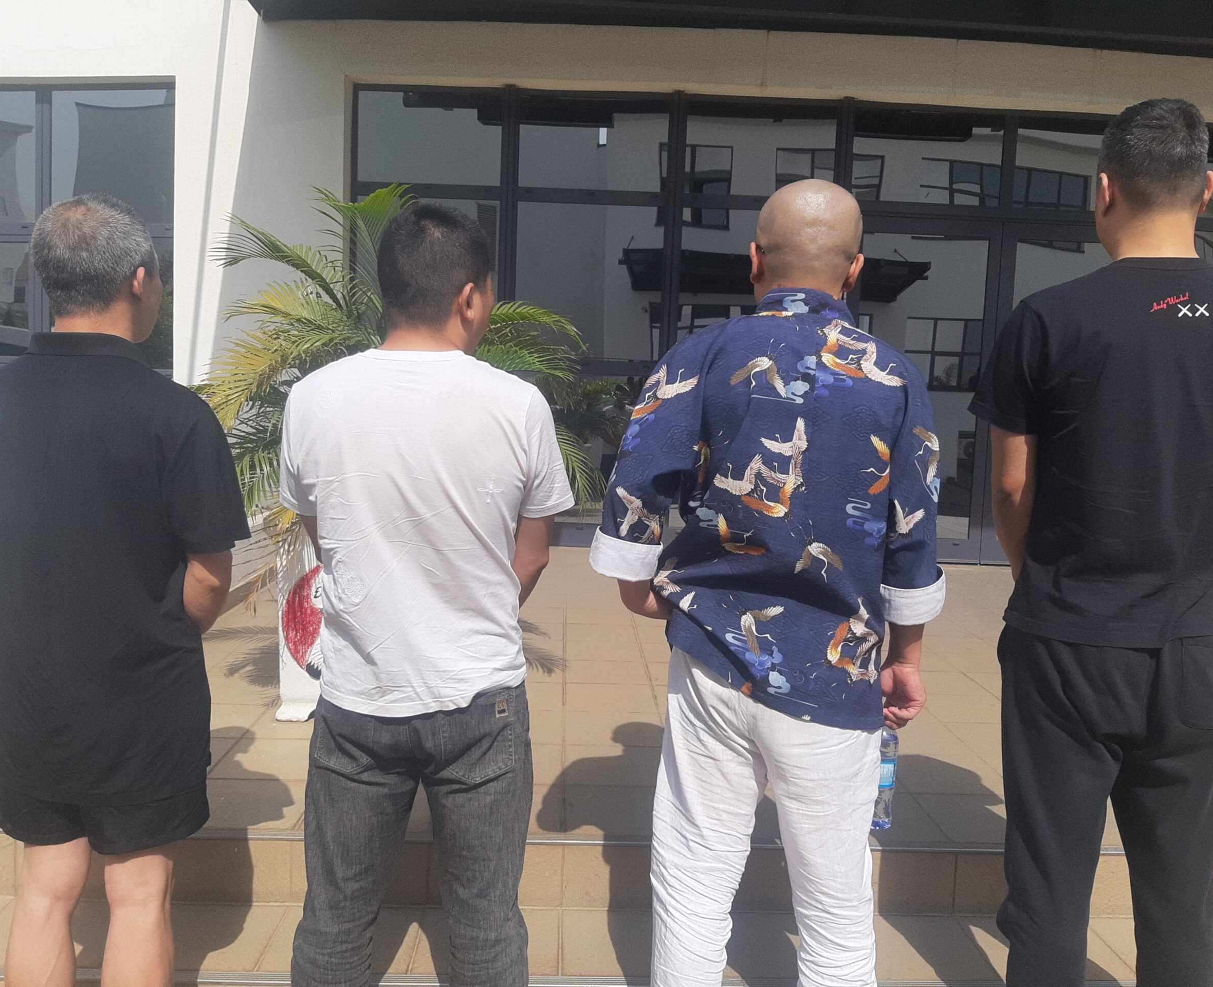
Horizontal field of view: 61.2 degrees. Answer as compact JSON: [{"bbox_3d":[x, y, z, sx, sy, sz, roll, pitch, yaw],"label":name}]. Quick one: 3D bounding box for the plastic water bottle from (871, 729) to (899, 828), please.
[{"bbox_3d":[0.467,0.467,1.763,0.063,0.214,0.063,3,4,-3],"label":"plastic water bottle"}]

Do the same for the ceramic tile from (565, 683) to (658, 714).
[{"bbox_3d":[0.010,0.679,3.370,0.300,0.010,0.300,2,6,-3],"label":"ceramic tile"}]

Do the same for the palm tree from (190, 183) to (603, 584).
[{"bbox_3d":[-0.648,-0.325,3.229,1.270,1.240,1.150,2,6,-3],"label":"palm tree"}]

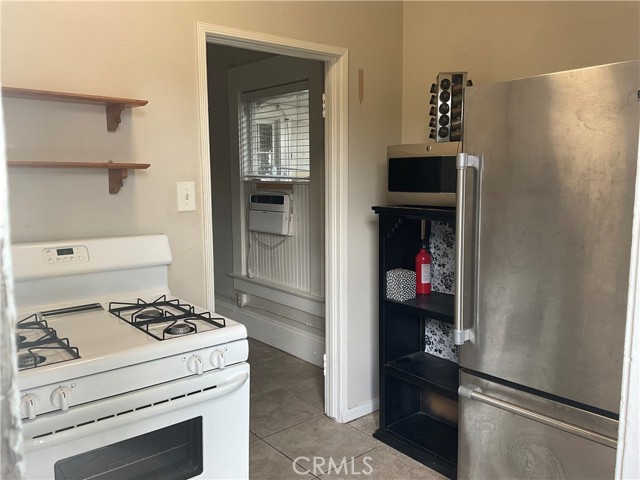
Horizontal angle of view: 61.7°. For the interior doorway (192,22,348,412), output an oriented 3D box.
[{"bbox_3d":[-0.221,0.051,2.746,0.885,2.072,0.140,-6,8,-39],"label":"interior doorway"}]

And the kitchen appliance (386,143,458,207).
[{"bbox_3d":[0.667,-0.314,2.668,0.400,0.307,0.520,-6,8,-39],"label":"kitchen appliance"}]

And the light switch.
[{"bbox_3d":[-0.584,-0.190,2.357,0.079,0.125,0.014,-6,8,-39],"label":"light switch"}]

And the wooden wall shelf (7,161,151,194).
[{"bbox_3d":[-0.958,-0.220,1.962,0.640,0.118,0.145,-6,8,-39],"label":"wooden wall shelf"}]

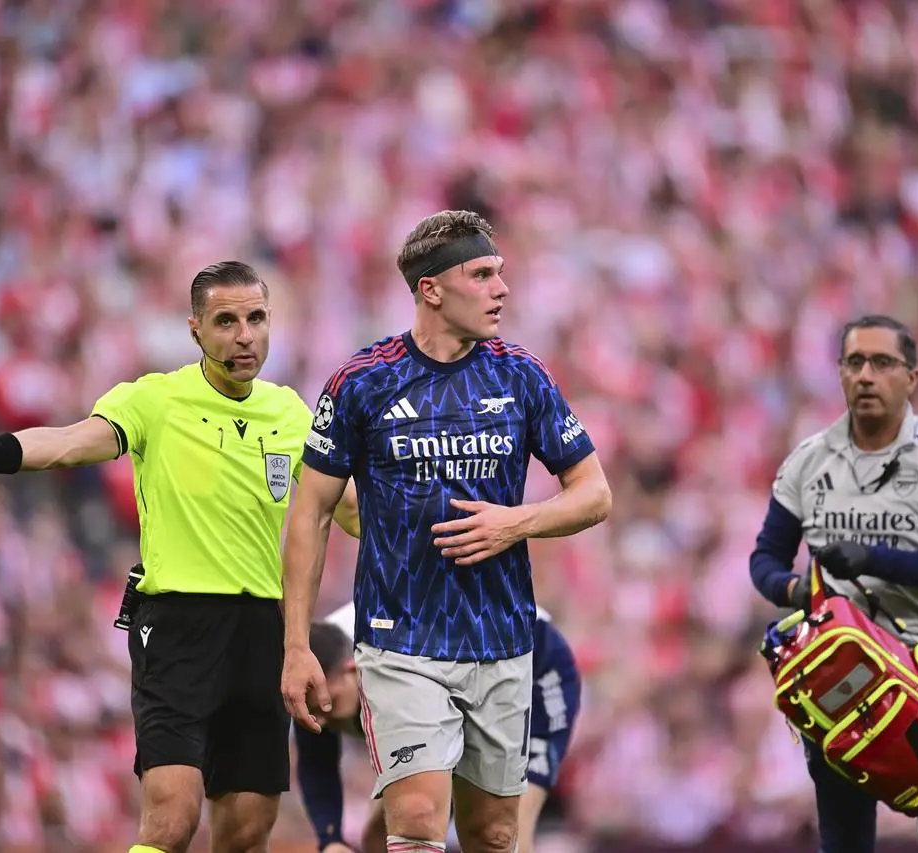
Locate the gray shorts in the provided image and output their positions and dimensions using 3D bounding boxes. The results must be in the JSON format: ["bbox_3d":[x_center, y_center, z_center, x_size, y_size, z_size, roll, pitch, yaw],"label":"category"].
[{"bbox_3d":[-0.034,0.603,30.950,0.400,0.420,0.300,0,0,-16],"label":"gray shorts"}]

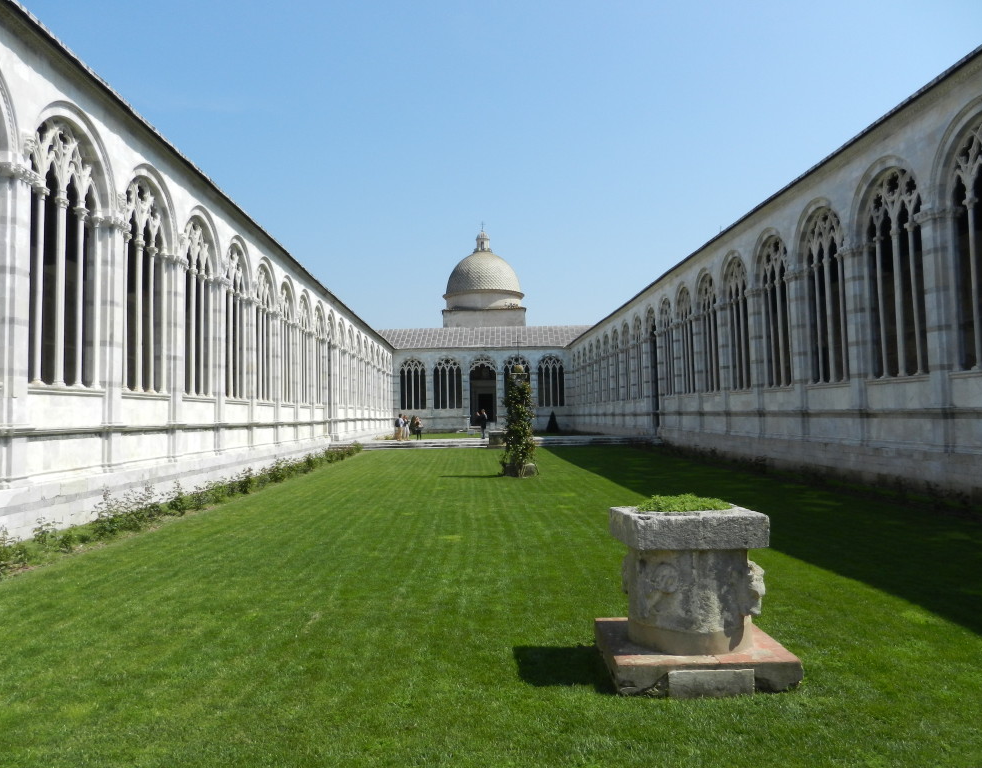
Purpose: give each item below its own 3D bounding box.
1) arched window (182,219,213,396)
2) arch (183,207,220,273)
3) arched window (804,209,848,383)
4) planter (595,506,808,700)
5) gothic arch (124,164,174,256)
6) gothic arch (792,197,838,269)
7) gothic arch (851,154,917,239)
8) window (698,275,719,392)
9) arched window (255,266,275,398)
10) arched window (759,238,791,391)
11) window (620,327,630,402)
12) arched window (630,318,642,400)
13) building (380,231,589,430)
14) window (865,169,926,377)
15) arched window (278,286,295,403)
[{"bbox_3d":[-9.641,-2.535,24.050,0.485,5.946,3.104,-1,-2,-2],"label":"arched window"},{"bbox_3d":[-9.668,-4.807,24.147,0.485,2.115,3.395,-1,-2,-2],"label":"arch"},{"bbox_3d":[11.094,-2.947,24.243,0.485,5.946,3.104,-1,-2,-2],"label":"arched window"},{"bbox_3d":[1.484,1.544,5.626,1.251,1.174,1.212,-1,-2,1],"label":"planter"},{"bbox_3d":[-9.564,-4.974,20.272,0.485,2.115,3.395,-1,-2,-2],"label":"gothic arch"},{"bbox_3d":[11.170,-5.273,25.437,0.500,2.100,3.600,-1,-2,-2],"label":"gothic arch"},{"bbox_3d":[11.133,-5.386,20.464,0.485,2.115,3.395,-1,-2,-2],"label":"gothic arch"},{"bbox_3d":[10.780,-2.446,35.868,0.485,5.946,3.104,-1,-2,-2],"label":"window"},{"bbox_3d":[-9.850,-2.201,31.800,0.485,5.946,3.104,-1,-2,-2],"label":"arched window"},{"bbox_3d":[11.153,-2.882,29.058,0.450,5.970,3.050,-1,-2,-2],"label":"arched window"},{"bbox_3d":[10.287,-1.687,56.947,0.450,5.970,3.050,-1,-2,-2],"label":"window"},{"bbox_3d":[10.355,-1.766,51.659,0.485,5.946,3.104,-1,-2,-2],"label":"arched window"},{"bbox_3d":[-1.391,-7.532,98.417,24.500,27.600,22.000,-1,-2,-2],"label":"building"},{"bbox_3d":[11.400,-3.224,21.082,0.450,5.970,3.050,-1,-2,-2],"label":"window"},{"bbox_3d":[-9.955,-2.034,35.675,0.485,5.946,3.104,-1,-2,-2],"label":"arched window"}]

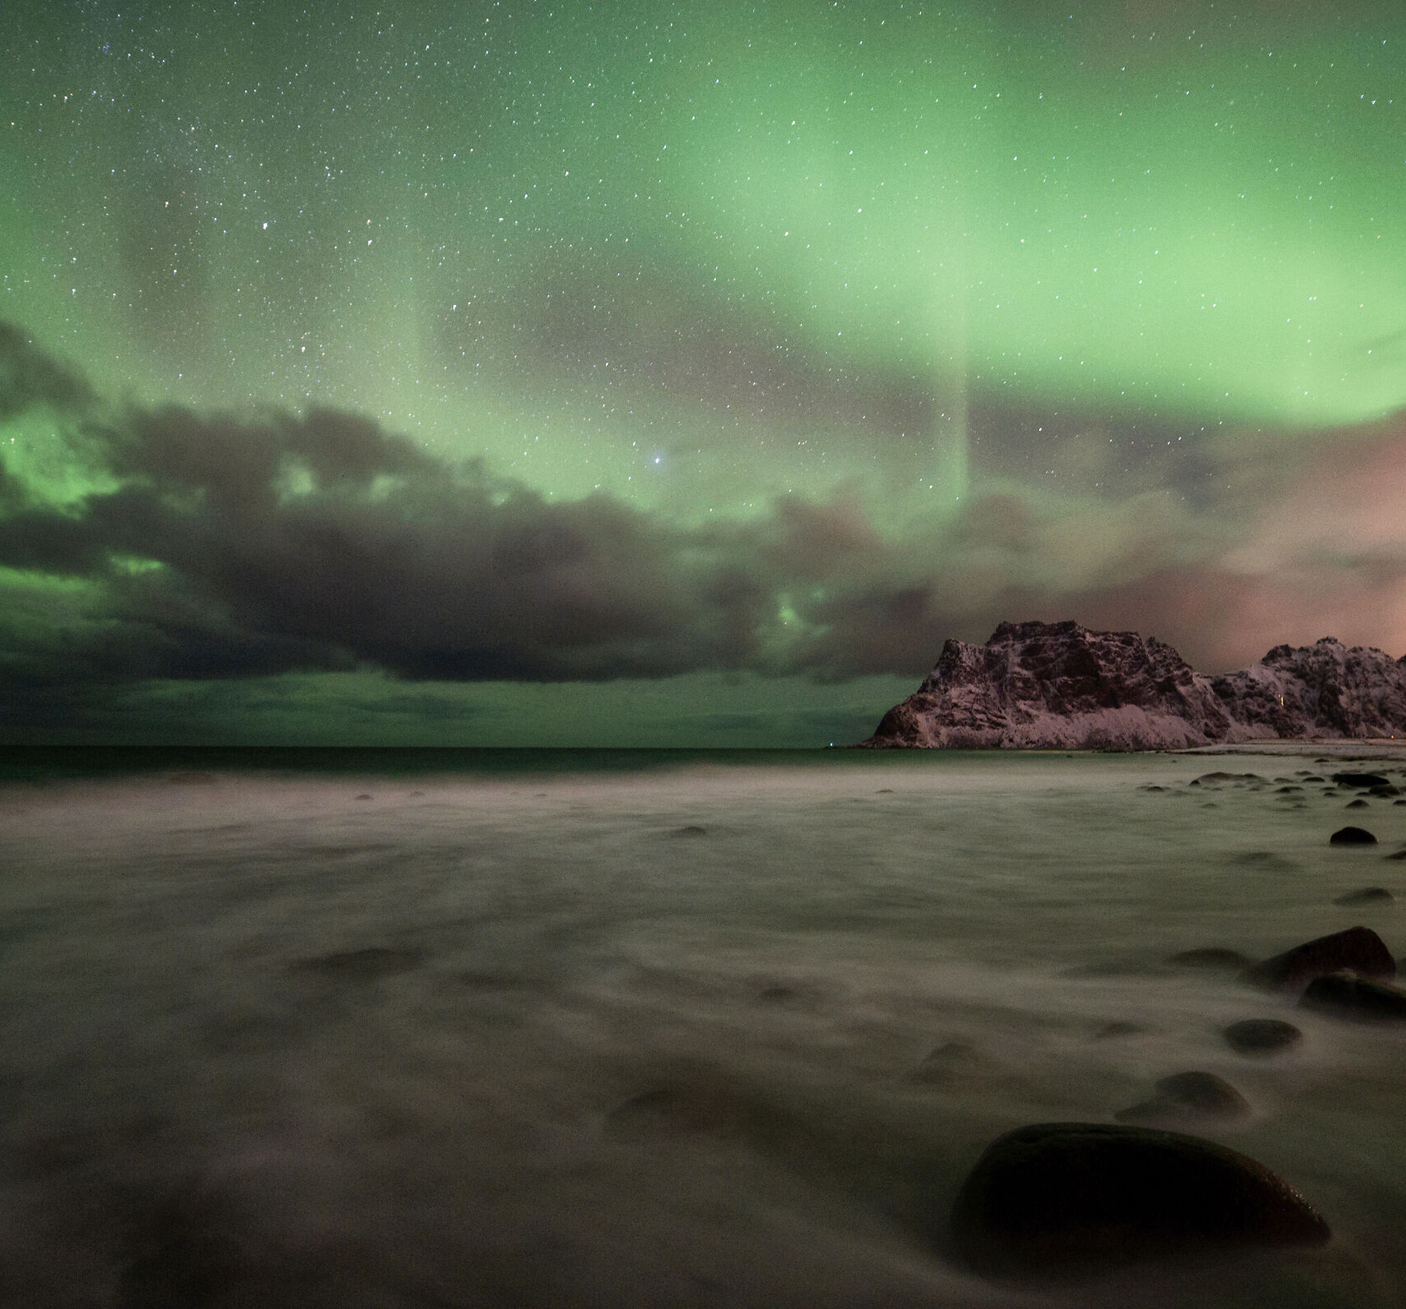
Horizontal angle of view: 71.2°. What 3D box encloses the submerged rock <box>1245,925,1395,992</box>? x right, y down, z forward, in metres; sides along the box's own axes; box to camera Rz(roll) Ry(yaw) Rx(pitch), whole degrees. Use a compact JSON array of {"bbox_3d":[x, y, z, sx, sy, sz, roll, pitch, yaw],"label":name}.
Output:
[{"bbox_3d":[3.774,1.861,6.043,0.805,0.363,0.604,0,-5,0],"label":"submerged rock"}]

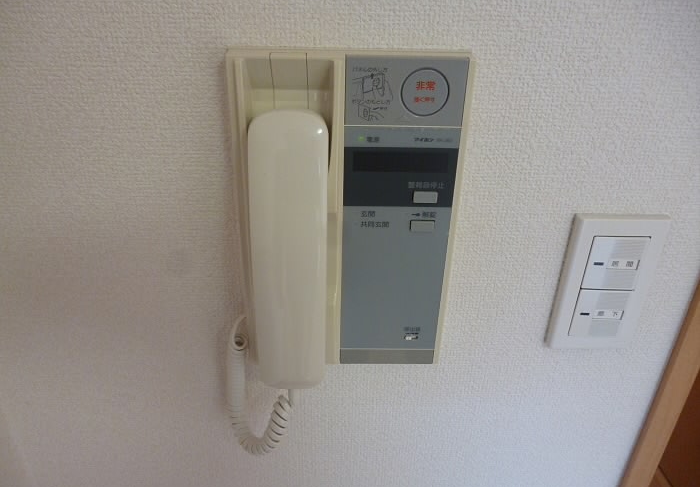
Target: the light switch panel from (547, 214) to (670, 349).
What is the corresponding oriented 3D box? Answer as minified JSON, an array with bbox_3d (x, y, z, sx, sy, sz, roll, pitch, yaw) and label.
[{"bbox_3d":[0.199,0.033,0.442,0.070,0.120,0.010,1,29,-2],"label":"light switch panel"}]

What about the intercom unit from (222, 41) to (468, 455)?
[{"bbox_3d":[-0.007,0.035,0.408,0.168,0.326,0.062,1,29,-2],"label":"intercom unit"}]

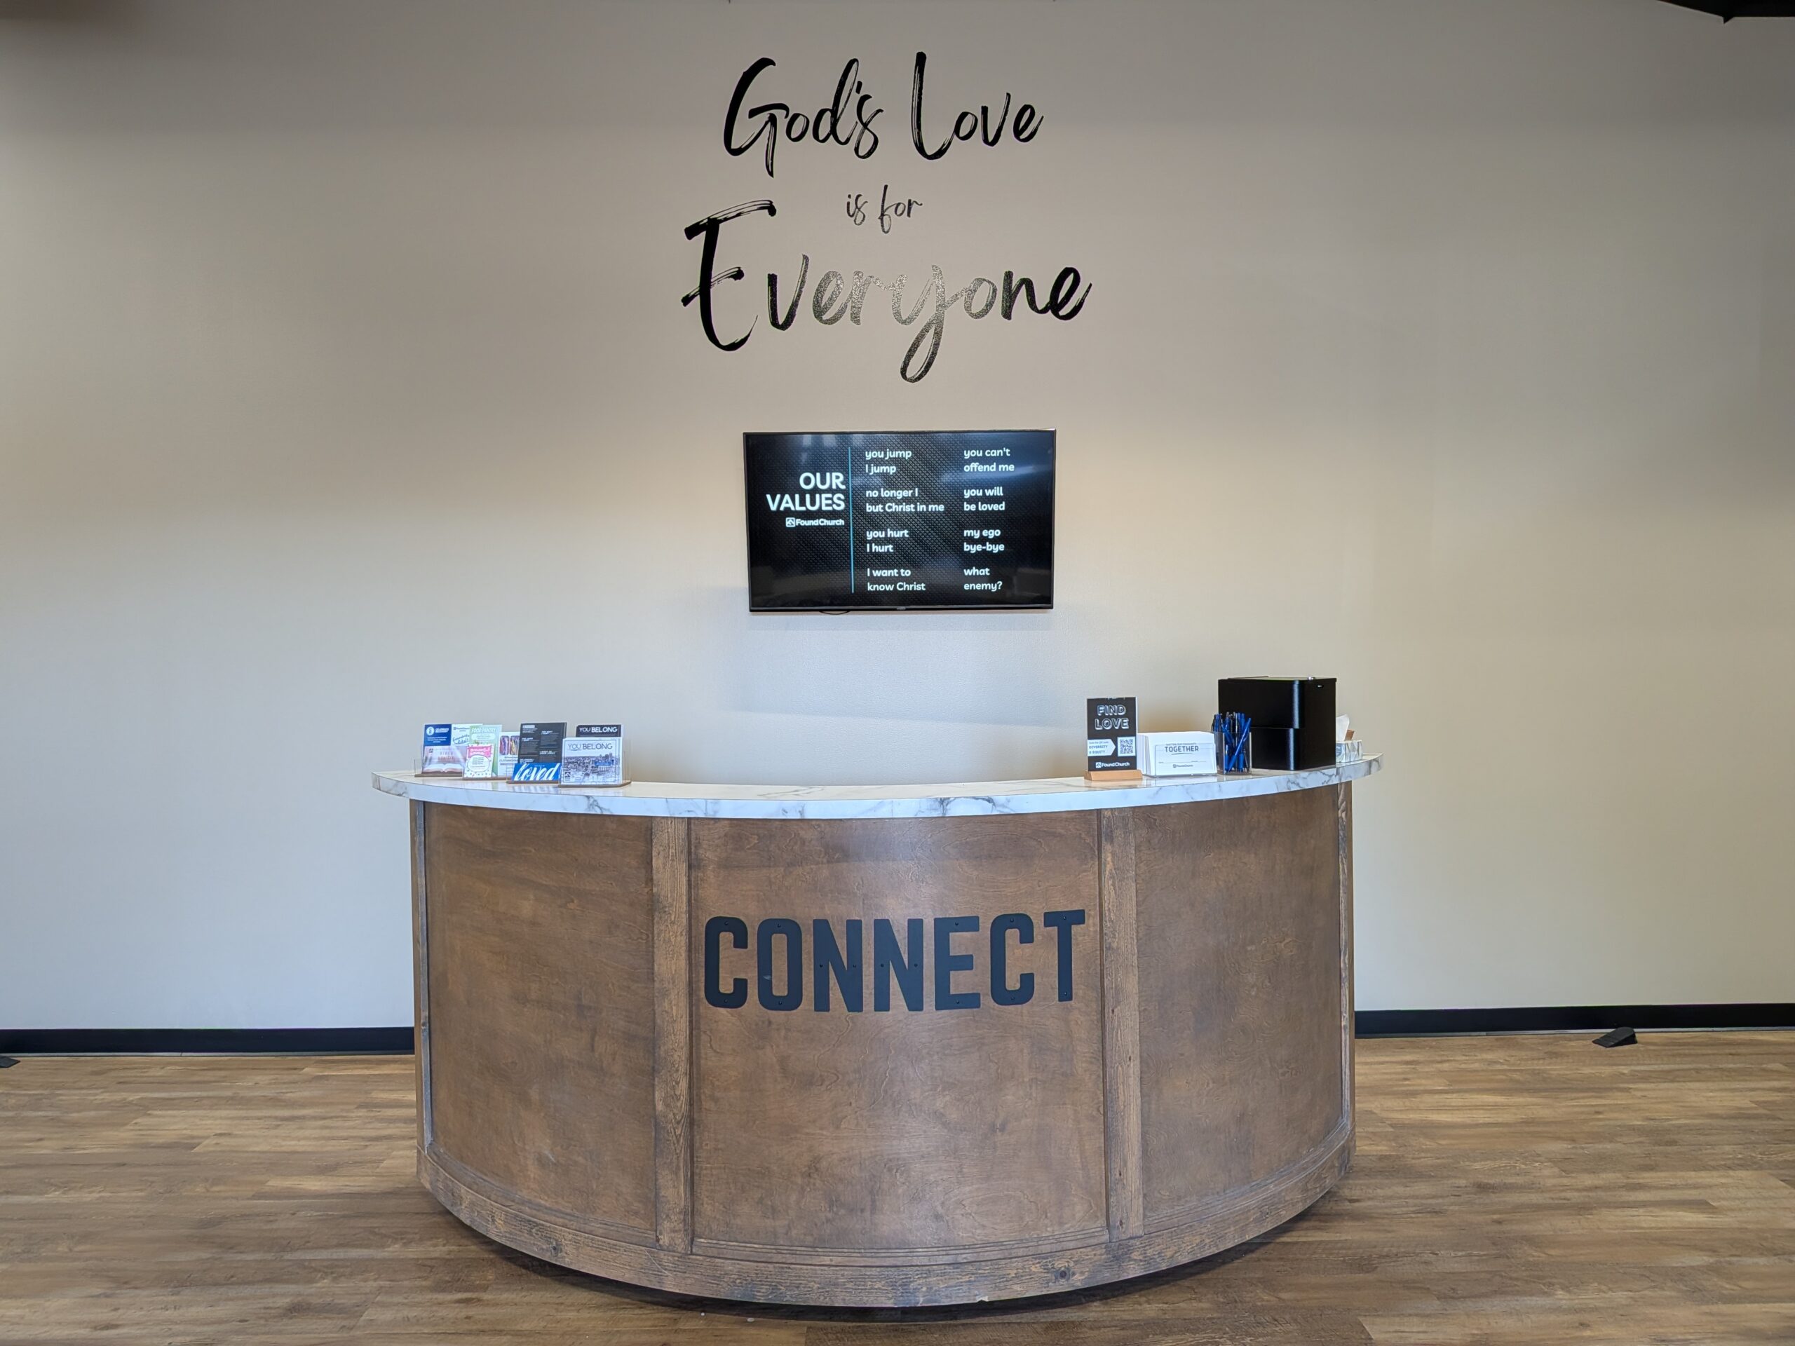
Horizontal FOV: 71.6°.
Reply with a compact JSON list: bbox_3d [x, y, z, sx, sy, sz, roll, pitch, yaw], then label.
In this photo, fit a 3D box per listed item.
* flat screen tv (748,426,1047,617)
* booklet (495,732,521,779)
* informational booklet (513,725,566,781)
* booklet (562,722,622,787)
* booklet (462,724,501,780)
[{"bbox_3d":[0.013,-0.542,4.470,1.105,0.637,0.070,-1,9,0],"label":"flat screen tv"},{"bbox_3d":[-0.988,0.212,3.203,0.080,0.125,0.030,-1,-9,9],"label":"booklet"},{"bbox_3d":[-0.891,0.203,3.096,0.125,0.143,0.040,-1,-9,8],"label":"informational booklet"},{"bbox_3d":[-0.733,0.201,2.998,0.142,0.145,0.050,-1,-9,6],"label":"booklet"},{"bbox_3d":[-1.069,0.207,3.220,0.100,0.138,0.040,-1,-9,9],"label":"booklet"}]

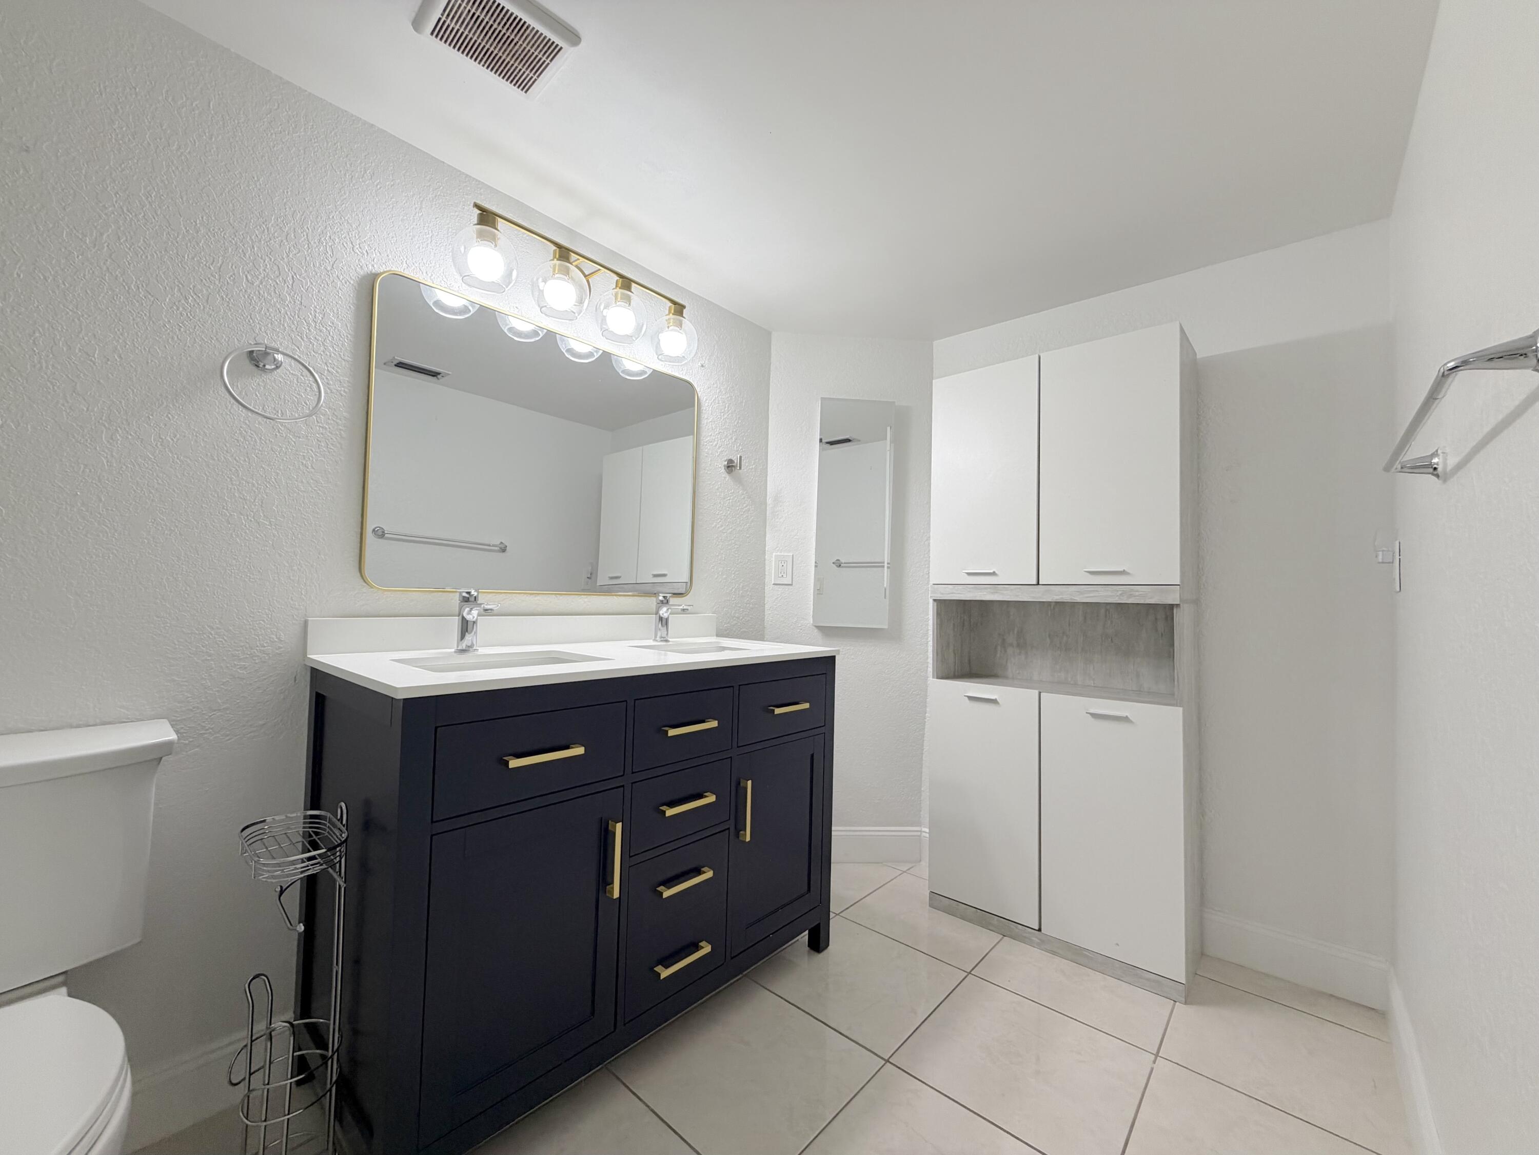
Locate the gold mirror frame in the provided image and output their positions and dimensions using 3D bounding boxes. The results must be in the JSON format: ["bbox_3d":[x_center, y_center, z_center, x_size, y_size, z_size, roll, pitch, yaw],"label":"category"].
[{"bbox_3d":[-0.600,-0.332,1.827,0.028,0.763,1.010,-1,-3,41],"label":"gold mirror frame"}]

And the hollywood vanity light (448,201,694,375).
[{"bbox_3d":[-0.525,-0.809,1.799,0.188,0.203,0.764,-1,-3,41],"label":"hollywood vanity light"}]

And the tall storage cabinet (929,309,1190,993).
[{"bbox_3d":[0.937,0.220,2.029,0.733,1.822,0.322,-1,-3,42],"label":"tall storage cabinet"}]

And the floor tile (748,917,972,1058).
[{"bbox_3d":[0.251,1.114,1.735,0.445,0.010,0.445,-1,-3,41],"label":"floor tile"}]

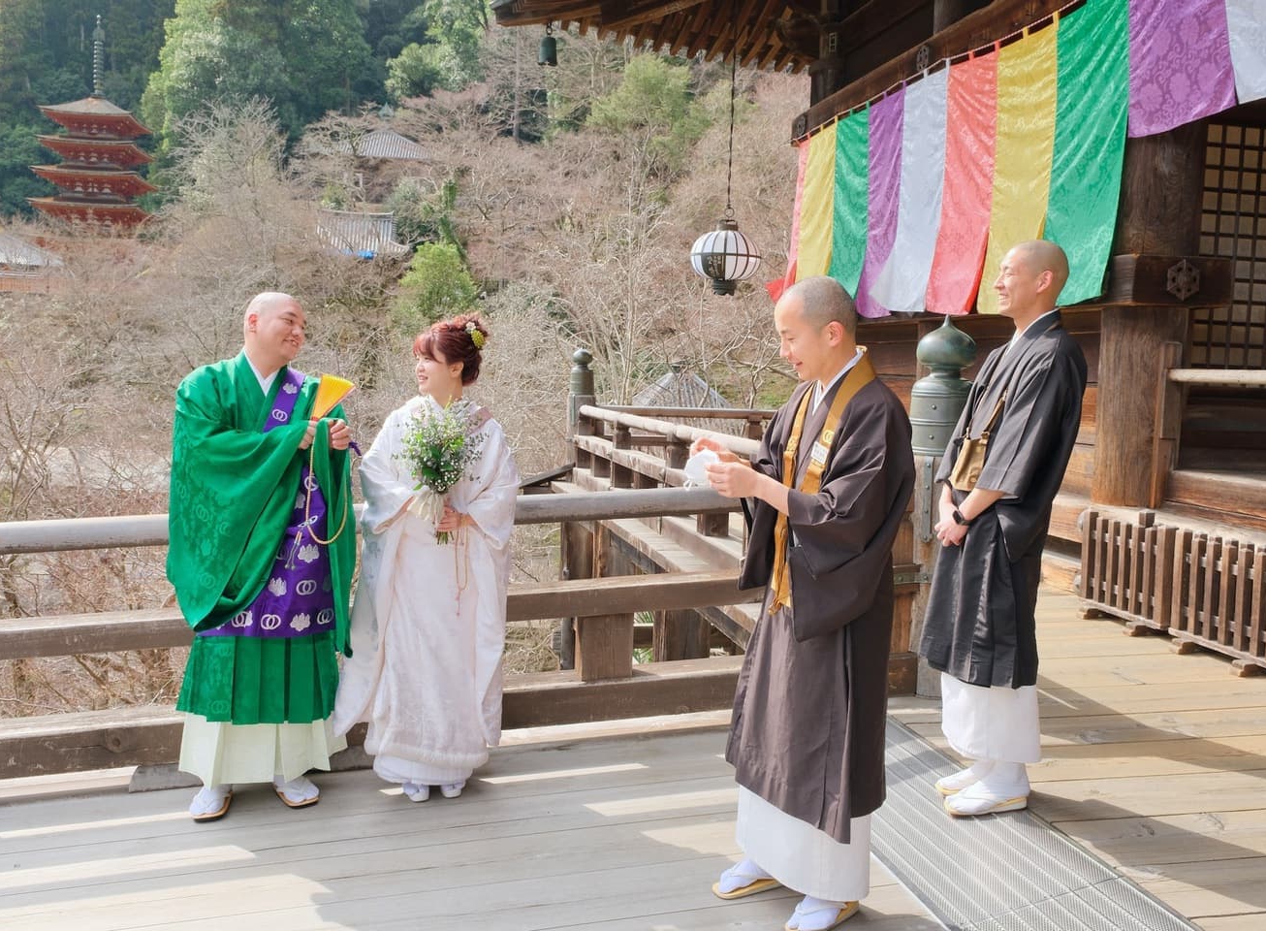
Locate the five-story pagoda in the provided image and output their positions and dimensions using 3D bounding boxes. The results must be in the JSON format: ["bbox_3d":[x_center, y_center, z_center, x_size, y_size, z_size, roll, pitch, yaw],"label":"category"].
[{"bbox_3d":[-64.488,-38.119,135.000,12.700,30.500,12.700,-3,6,-17],"label":"five-story pagoda"}]

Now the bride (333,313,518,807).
[{"bbox_3d":[-0.682,0.299,3.751,0.590,1.587,0.480,0,6,4],"label":"bride"}]

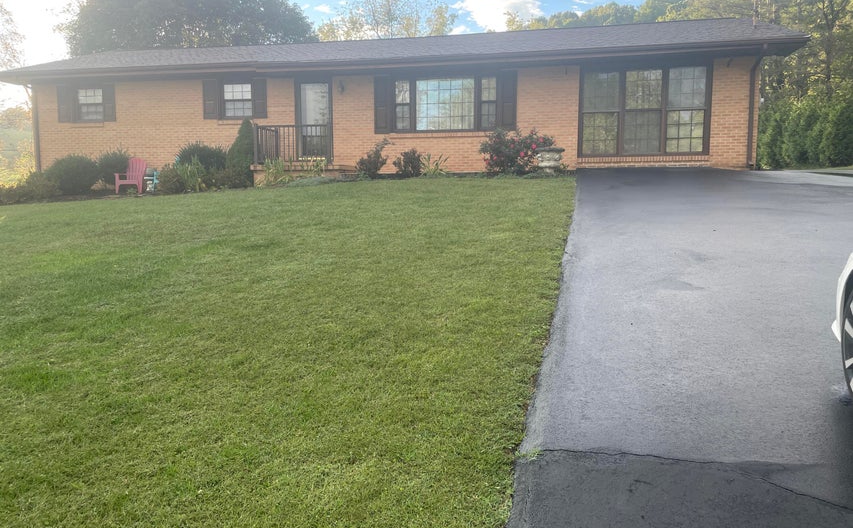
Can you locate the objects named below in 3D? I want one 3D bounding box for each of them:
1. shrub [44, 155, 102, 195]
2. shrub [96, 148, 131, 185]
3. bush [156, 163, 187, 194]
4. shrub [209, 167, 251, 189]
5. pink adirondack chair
[{"bbox_3d":[-9.023,-2.281,16.332,1.320,1.040,1.200,1,6,12],"label":"shrub"},{"bbox_3d":[-8.039,-2.468,16.511,0.930,1.000,0.920,1,6,12],"label":"shrub"},{"bbox_3d":[-6.302,-2.097,15.900,0.800,0.760,0.780,1,6,12],"label":"bush"},{"bbox_3d":[-4.729,-2.077,15.420,1.000,0.560,0.800,1,6,12],"label":"shrub"},{"bbox_3d":[-7.244,-2.170,15.854,0.710,0.930,0.820,-1,6,-6],"label":"pink adirondack chair"}]

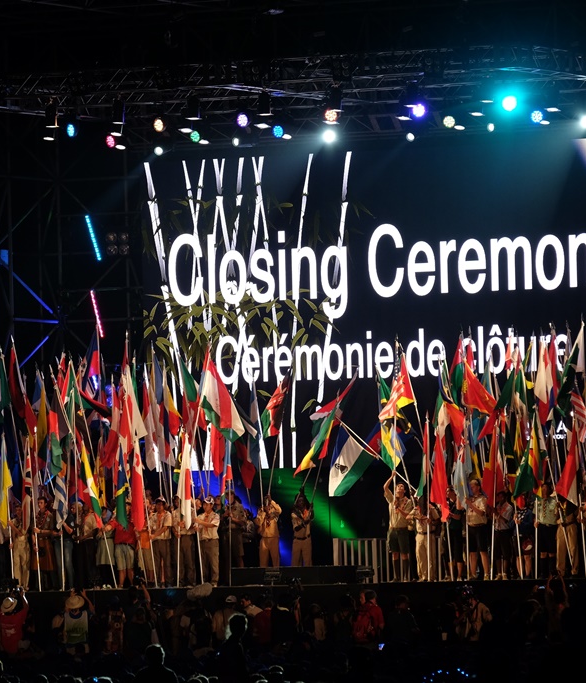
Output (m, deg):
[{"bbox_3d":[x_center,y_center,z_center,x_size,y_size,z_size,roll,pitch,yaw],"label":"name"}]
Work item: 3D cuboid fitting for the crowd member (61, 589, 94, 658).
[{"bbox_3d":[-3.965,5.482,122.457,0.589,1.803,0.500,-1,-2,9],"label":"crowd member"}]

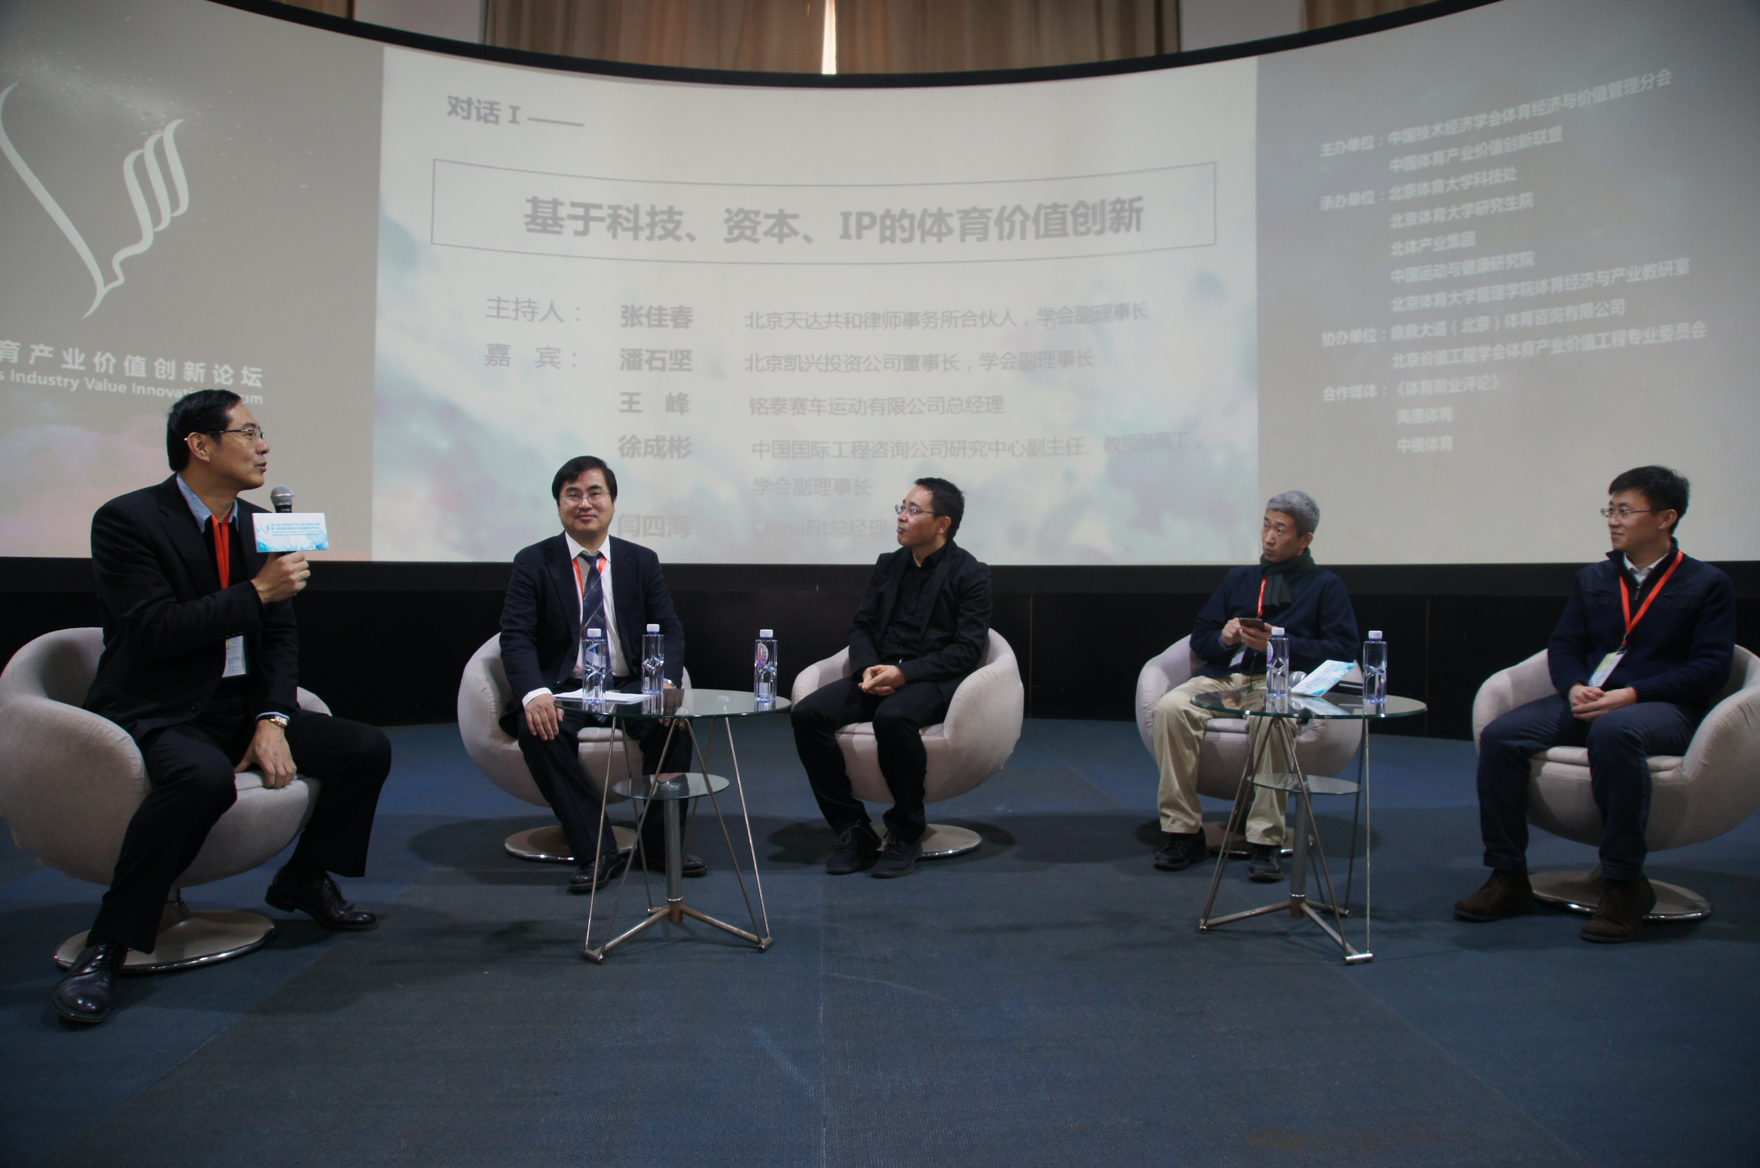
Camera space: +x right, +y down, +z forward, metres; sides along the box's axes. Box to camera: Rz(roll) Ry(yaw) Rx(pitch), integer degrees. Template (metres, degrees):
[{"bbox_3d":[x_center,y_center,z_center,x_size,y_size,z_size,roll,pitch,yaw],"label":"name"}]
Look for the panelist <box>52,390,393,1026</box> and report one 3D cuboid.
[{"bbox_3d":[-1.687,0.207,2.884,0.750,1.380,0.720,0,0,35],"label":"panelist"}]

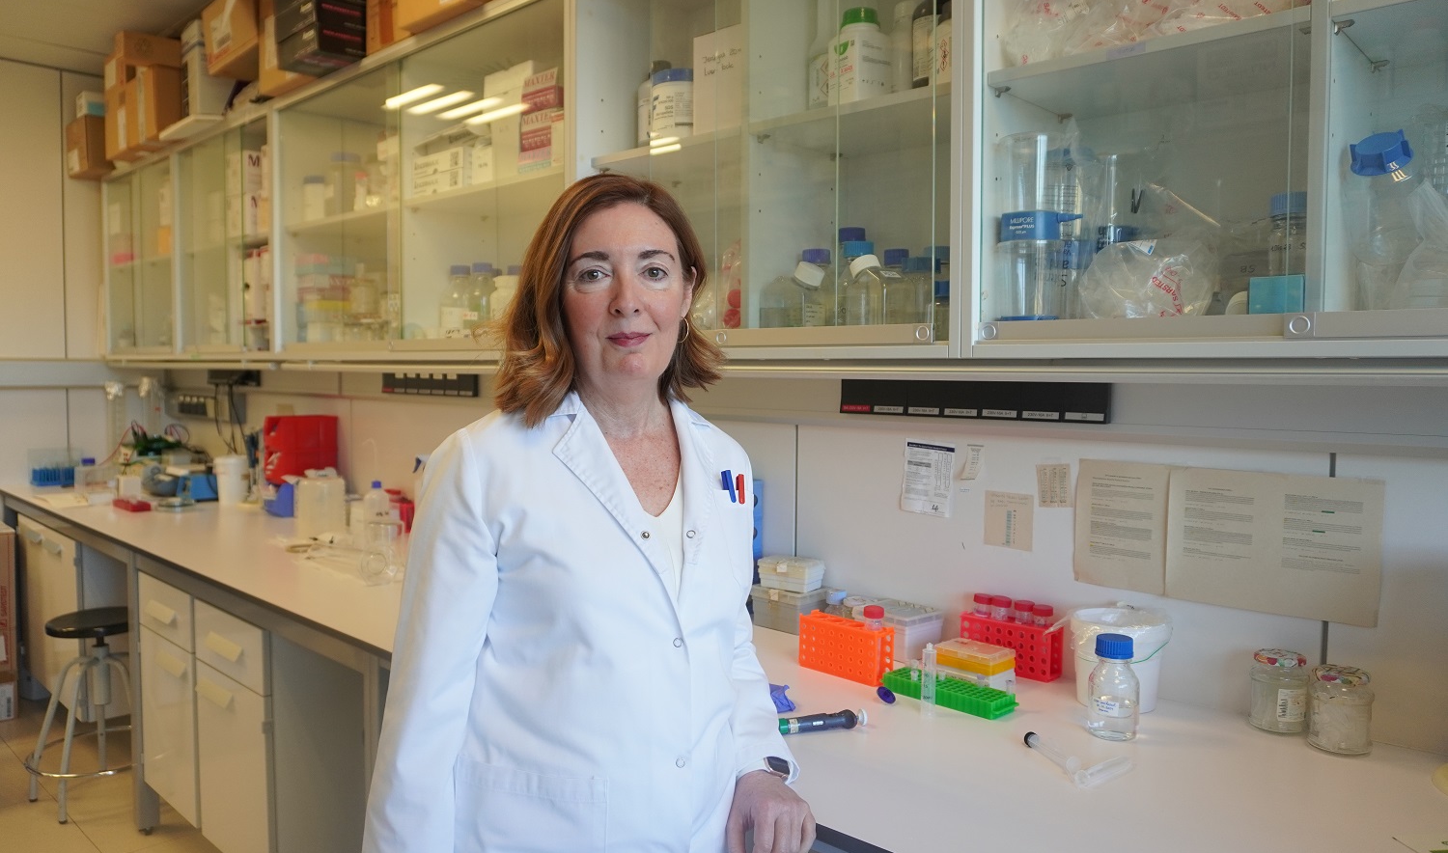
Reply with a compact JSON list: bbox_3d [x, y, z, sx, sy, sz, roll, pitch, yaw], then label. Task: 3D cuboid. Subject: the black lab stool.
[{"bbox_3d":[-2.102,0.946,3.407,0.450,0.610,0.450,4,5,44],"label":"black lab stool"}]

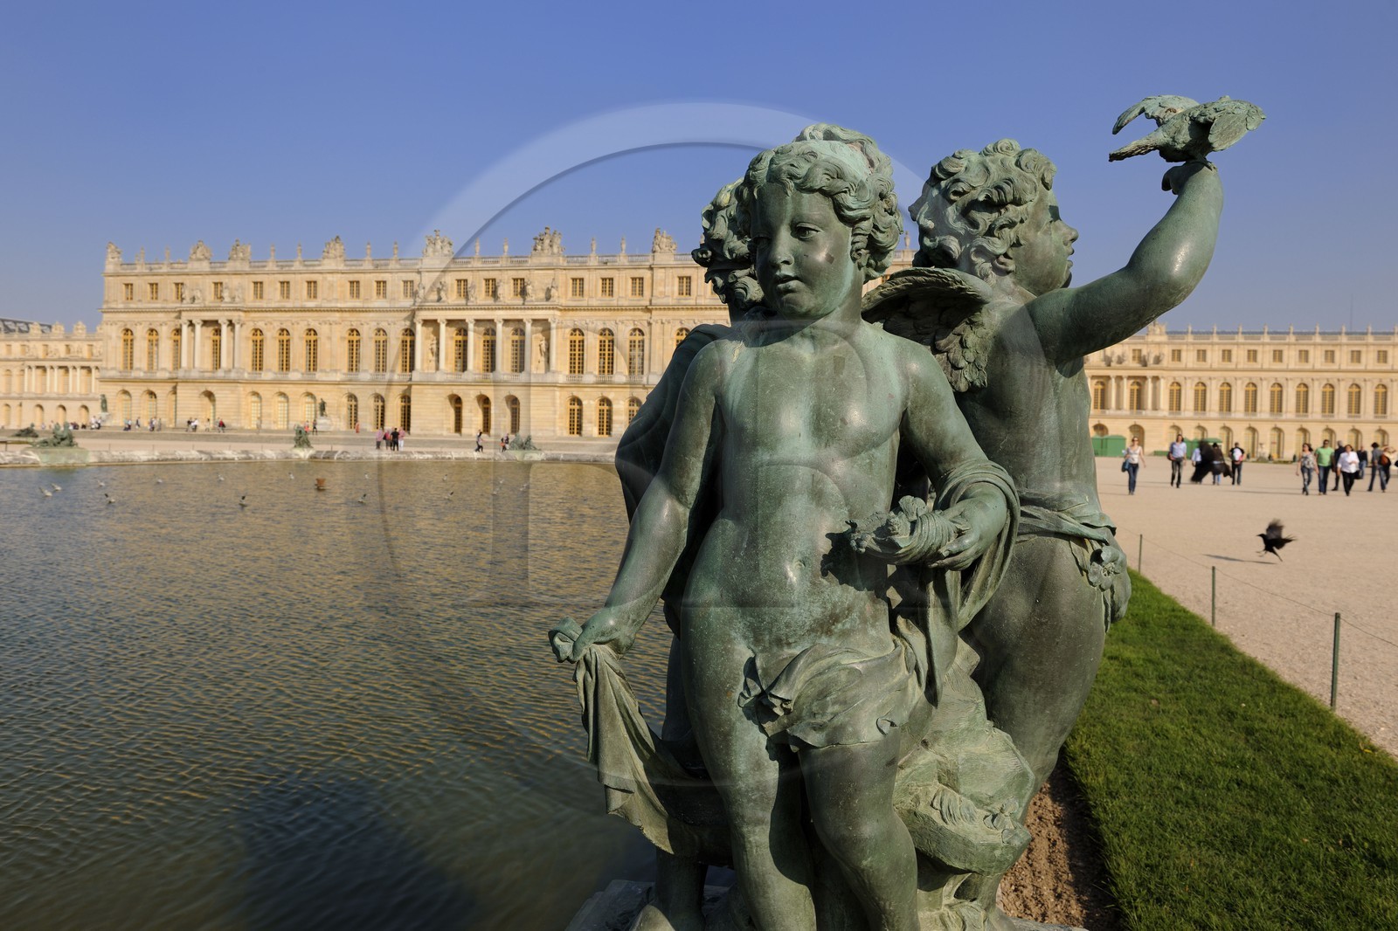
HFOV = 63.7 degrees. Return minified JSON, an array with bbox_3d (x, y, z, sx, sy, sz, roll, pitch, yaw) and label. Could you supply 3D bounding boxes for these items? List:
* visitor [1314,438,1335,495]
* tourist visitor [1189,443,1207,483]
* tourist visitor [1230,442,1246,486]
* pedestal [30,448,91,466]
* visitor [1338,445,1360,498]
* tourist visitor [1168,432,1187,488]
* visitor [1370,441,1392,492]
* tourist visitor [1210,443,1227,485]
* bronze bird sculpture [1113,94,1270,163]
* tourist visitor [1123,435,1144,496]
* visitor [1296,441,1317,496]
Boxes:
[{"bbox_3d":[19.937,0.052,35.800,0.600,1.750,0.420,1,2,18],"label":"visitor"},{"bbox_3d":[19.066,-0.083,43.000,0.540,1.620,0.400,1,2,9],"label":"tourist visitor"},{"bbox_3d":[22.258,-0.054,46.500,0.600,1.750,0.380,2,1,22],"label":"tourist visitor"},{"bbox_3d":[-30.868,-0.453,53.917,1.300,0.850,3.050,2,1,12],"label":"pedestal"},{"bbox_3d":[21.122,0.165,36.600,0.680,1.670,0.450,2,1,22],"label":"visitor"},{"bbox_3d":[16.039,-0.146,37.700,0.580,1.800,0.450,1,2,14],"label":"tourist visitor"},{"bbox_3d":[24.553,0.059,40.600,0.650,1.780,0.600,1,1,-3],"label":"visitor"},{"bbox_3d":[21.229,-0.083,46.000,0.600,1.720,0.400,2,1,20],"label":"tourist visitor"},{"bbox_3d":[0.953,-0.657,2.200,0.280,0.145,0.270,0,2,-35],"label":"bronze bird sculpture"},{"bbox_3d":[12.936,0.000,33.500,0.580,1.710,0.420,1,2,12],"label":"tourist visitor"},{"bbox_3d":[19.022,0.119,35.200,0.560,1.640,0.420,2,2,25],"label":"visitor"}]

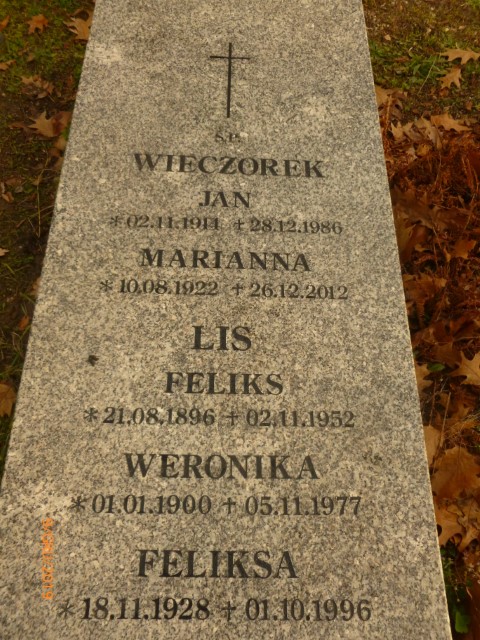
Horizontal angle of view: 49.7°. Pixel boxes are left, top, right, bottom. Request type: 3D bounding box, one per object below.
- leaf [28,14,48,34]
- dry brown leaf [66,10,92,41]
[{"bbox_3d":[-0.759,-1.114,1.952,0.071,0.025,0.110,-14,65,-9],"label":"leaf"},{"bbox_3d":[-0.607,-1.109,1.949,0.105,0.040,0.150,-5,64,-4],"label":"dry brown leaf"}]

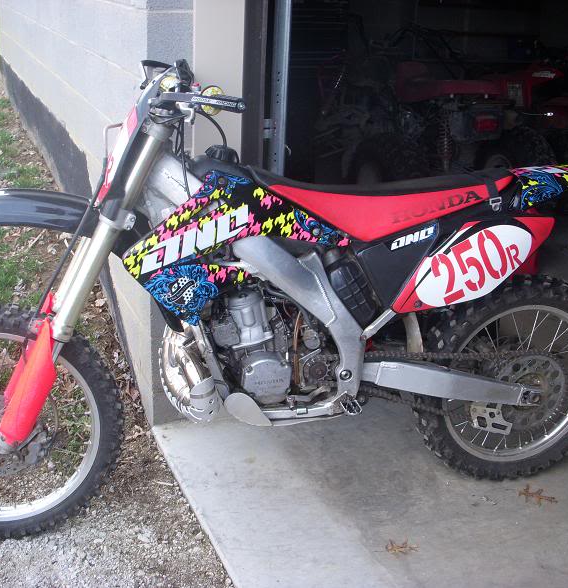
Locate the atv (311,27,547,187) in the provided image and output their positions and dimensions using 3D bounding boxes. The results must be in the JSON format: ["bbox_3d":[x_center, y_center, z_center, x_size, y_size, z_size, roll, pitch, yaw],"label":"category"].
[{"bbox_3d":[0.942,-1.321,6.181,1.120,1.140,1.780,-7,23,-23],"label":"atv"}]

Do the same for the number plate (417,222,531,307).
[{"bbox_3d":[0.520,-0.070,2.334,0.355,0.193,0.030,-33,21,-4],"label":"number plate"}]

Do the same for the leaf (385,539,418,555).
[{"bbox_3d":[0.324,0.691,2.363,0.095,0.022,0.055,2,21,-1],"label":"leaf"}]

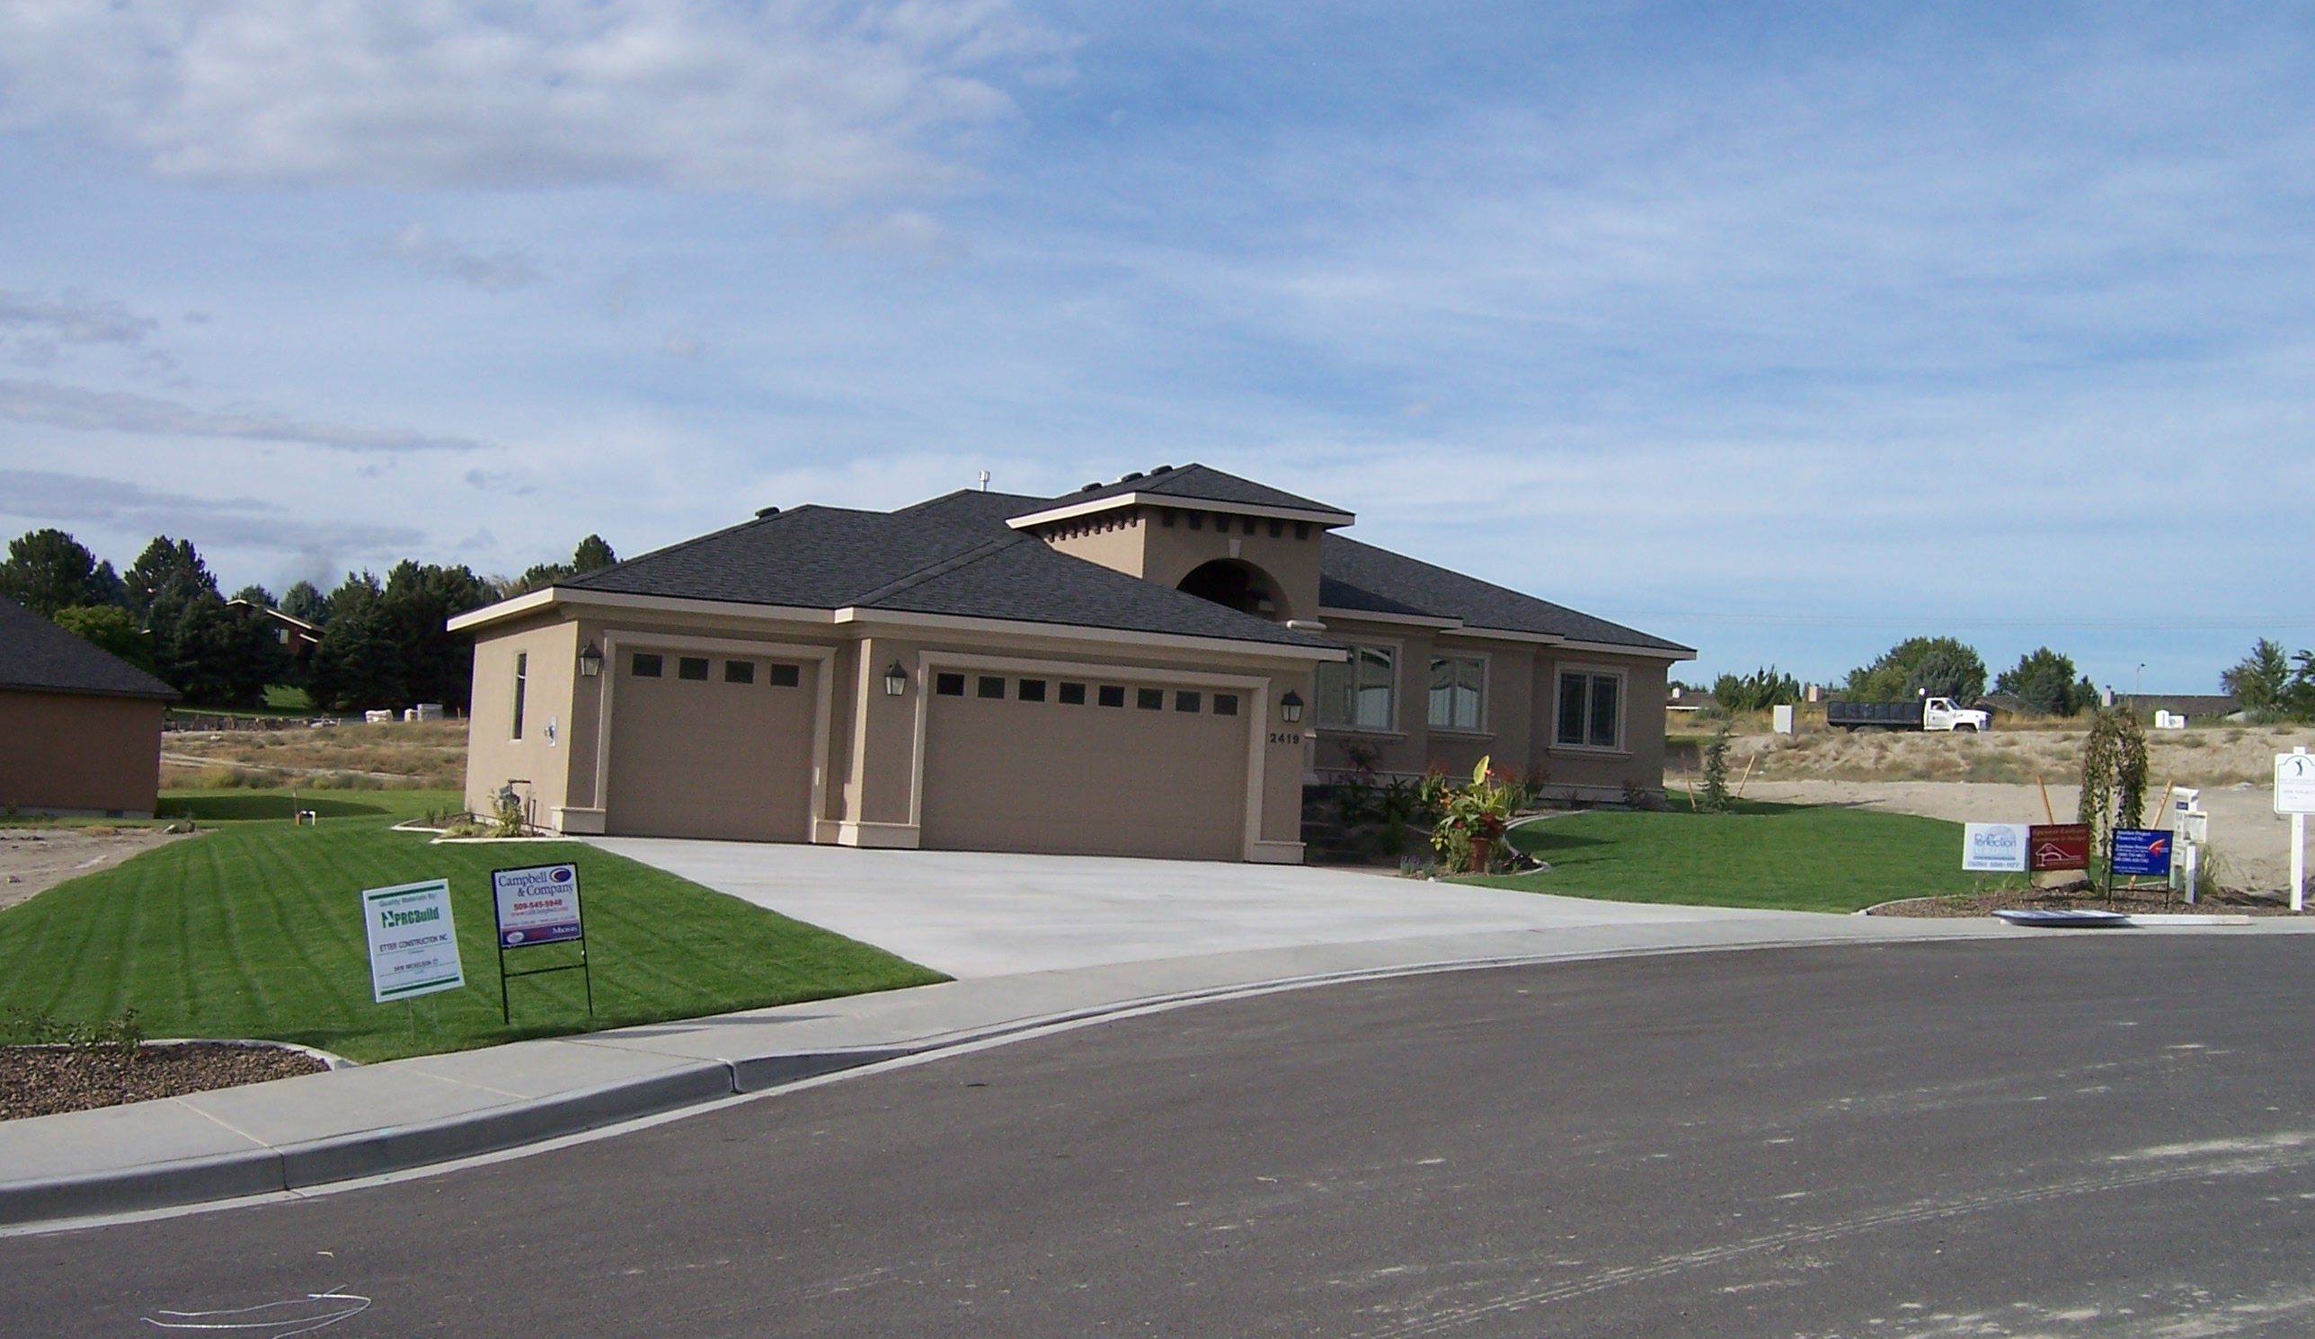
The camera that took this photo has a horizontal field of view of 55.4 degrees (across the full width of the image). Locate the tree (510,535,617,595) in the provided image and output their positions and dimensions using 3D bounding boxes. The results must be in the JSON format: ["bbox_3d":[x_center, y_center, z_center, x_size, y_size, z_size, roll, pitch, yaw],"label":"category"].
[{"bbox_3d":[-36.606,-3.217,134.726,6.600,10.300,6.400,3,-3,0],"label":"tree"}]

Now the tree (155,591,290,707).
[{"bbox_3d":[-51.857,-1.108,121.827,7.200,6.500,6.800,3,-3,0],"label":"tree"}]

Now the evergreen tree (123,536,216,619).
[{"bbox_3d":[-62.847,-3.347,139.729,6.000,10.200,6.000,3,-3,0],"label":"evergreen tree"}]

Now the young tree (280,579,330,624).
[{"bbox_3d":[-60.077,-2.698,154.809,4.200,7.200,4.200,3,-3,0],"label":"young tree"}]

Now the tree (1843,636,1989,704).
[{"bbox_3d":[48.036,0.869,139.840,9.000,6.000,8.200,3,-3,0],"label":"tree"}]

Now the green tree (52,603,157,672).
[{"bbox_3d":[-59.815,-0.844,124.851,5.900,5.600,5.600,3,-3,0],"label":"green tree"}]

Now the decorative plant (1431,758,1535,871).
[{"bbox_3d":[4.841,2.164,33.000,1.550,1.750,1.400,3,-3,0],"label":"decorative plant"}]

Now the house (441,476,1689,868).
[{"bbox_3d":[-0.450,-0.300,39.800,23.500,6.800,18.200,4,-3,-26],"label":"house"}]

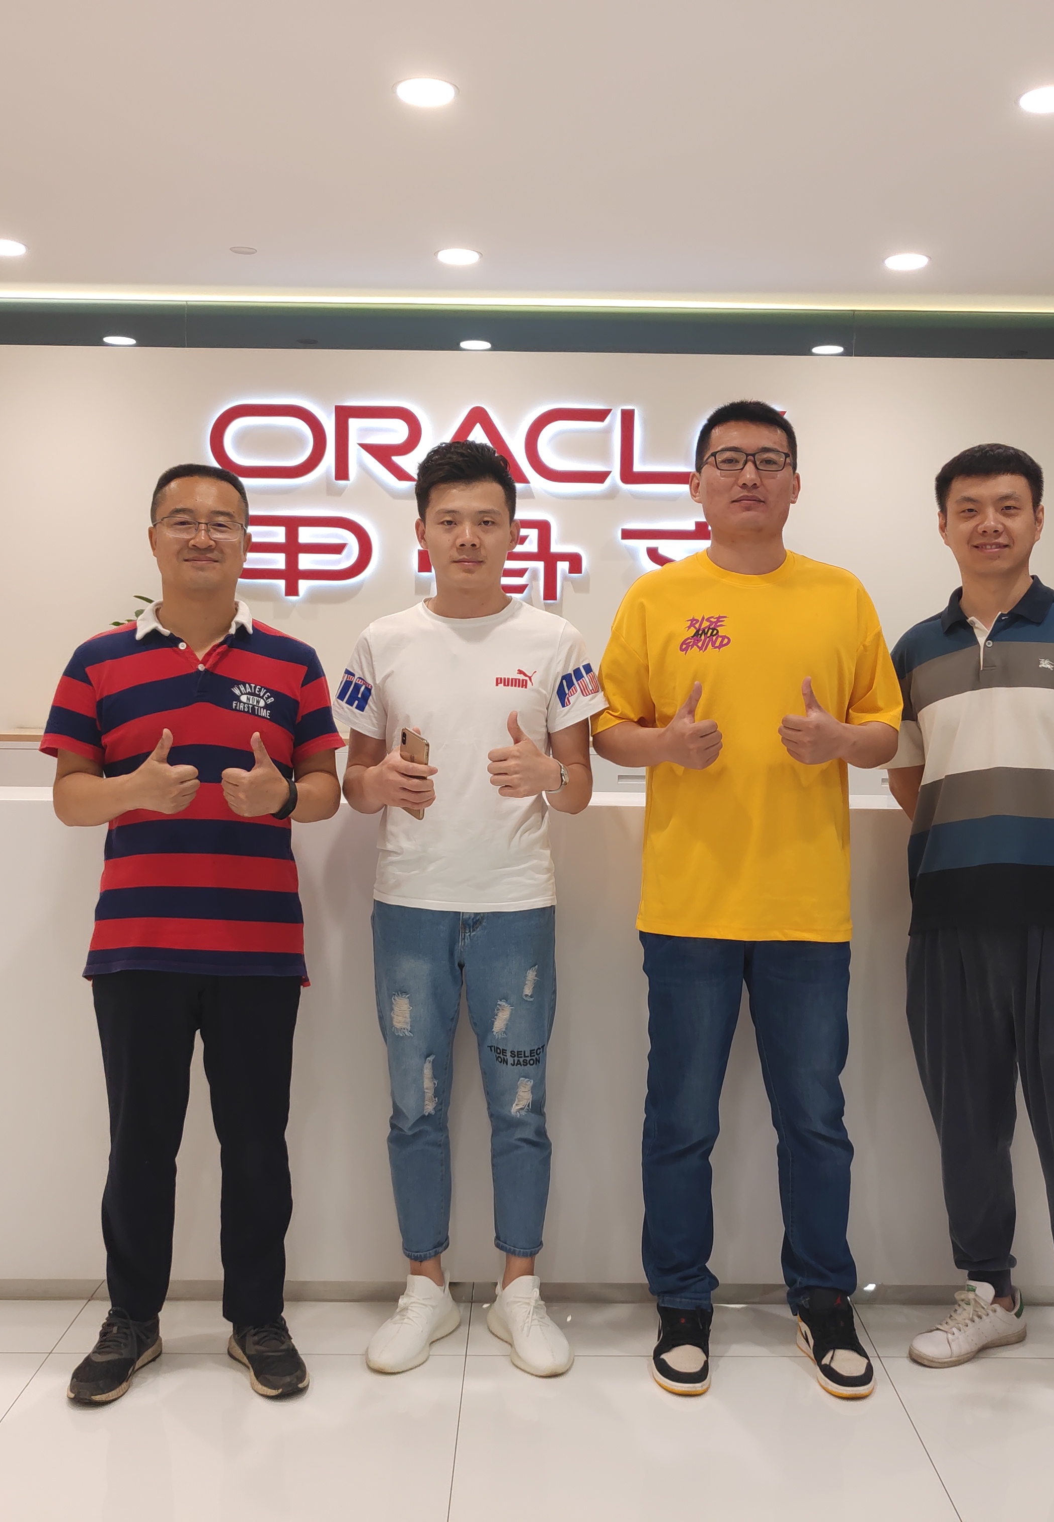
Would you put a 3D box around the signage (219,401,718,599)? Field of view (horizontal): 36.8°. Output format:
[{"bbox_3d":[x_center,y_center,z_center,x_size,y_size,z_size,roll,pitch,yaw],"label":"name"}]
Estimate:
[{"bbox_3d":[-0.109,-0.964,5.888,2.130,0.740,0.090,1,3,0],"label":"signage"}]

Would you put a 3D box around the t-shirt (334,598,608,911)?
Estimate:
[{"bbox_3d":[-0.106,-0.017,3.033,0.520,0.597,0.280,1,3,0],"label":"t-shirt"}]

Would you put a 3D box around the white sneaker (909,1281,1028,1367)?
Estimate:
[{"bbox_3d":[0.876,1.094,3.126,0.290,0.117,0.107,-2,4,-34],"label":"white sneaker"}]

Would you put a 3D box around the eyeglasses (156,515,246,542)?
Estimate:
[{"bbox_3d":[-0.593,-0.423,2.882,0.150,0.046,0.140,0,3,-13],"label":"eyeglasses"}]

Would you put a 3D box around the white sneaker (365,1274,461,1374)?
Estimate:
[{"bbox_3d":[-0.213,1.080,3.095,0.115,0.130,0.290,2,3,26],"label":"white sneaker"}]

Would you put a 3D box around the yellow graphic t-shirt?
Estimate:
[{"bbox_3d":[0.405,-0.033,2.947,0.575,0.730,0.300,1,3,3],"label":"yellow graphic t-shirt"}]

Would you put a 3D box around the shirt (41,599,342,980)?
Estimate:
[{"bbox_3d":[-0.623,0.050,2.937,0.560,0.697,0.300,0,3,-4],"label":"shirt"}]

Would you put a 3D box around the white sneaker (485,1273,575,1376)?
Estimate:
[{"bbox_3d":[0.003,1.081,3.106,0.110,0.128,0.295,0,3,-18],"label":"white sneaker"}]

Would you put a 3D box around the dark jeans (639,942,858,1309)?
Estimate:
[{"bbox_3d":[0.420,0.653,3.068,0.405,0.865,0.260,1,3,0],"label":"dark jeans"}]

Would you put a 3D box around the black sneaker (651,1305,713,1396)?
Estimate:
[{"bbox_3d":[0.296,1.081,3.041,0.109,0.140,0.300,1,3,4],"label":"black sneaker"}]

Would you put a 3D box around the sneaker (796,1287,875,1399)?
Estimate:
[{"bbox_3d":[0.580,1.085,3.032,0.115,0.142,0.305,0,3,-8],"label":"sneaker"}]

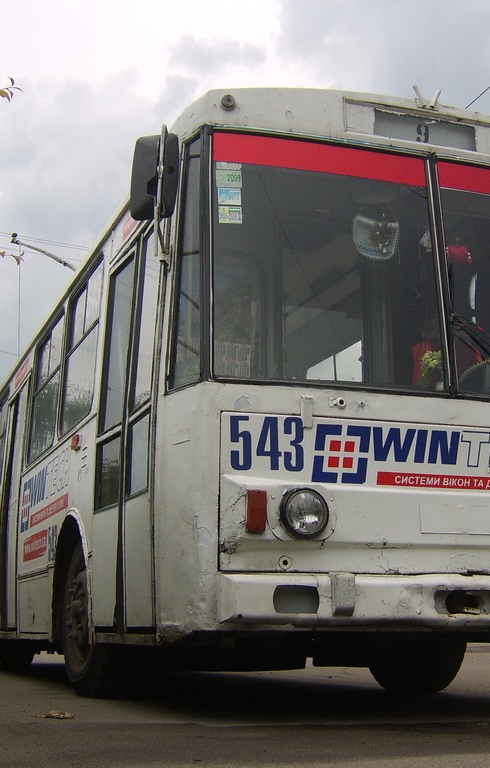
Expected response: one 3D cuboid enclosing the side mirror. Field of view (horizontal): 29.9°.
[{"bbox_3d":[-0.420,-0.967,4.252,0.210,0.400,0.110,-4,-15,14],"label":"side mirror"}]

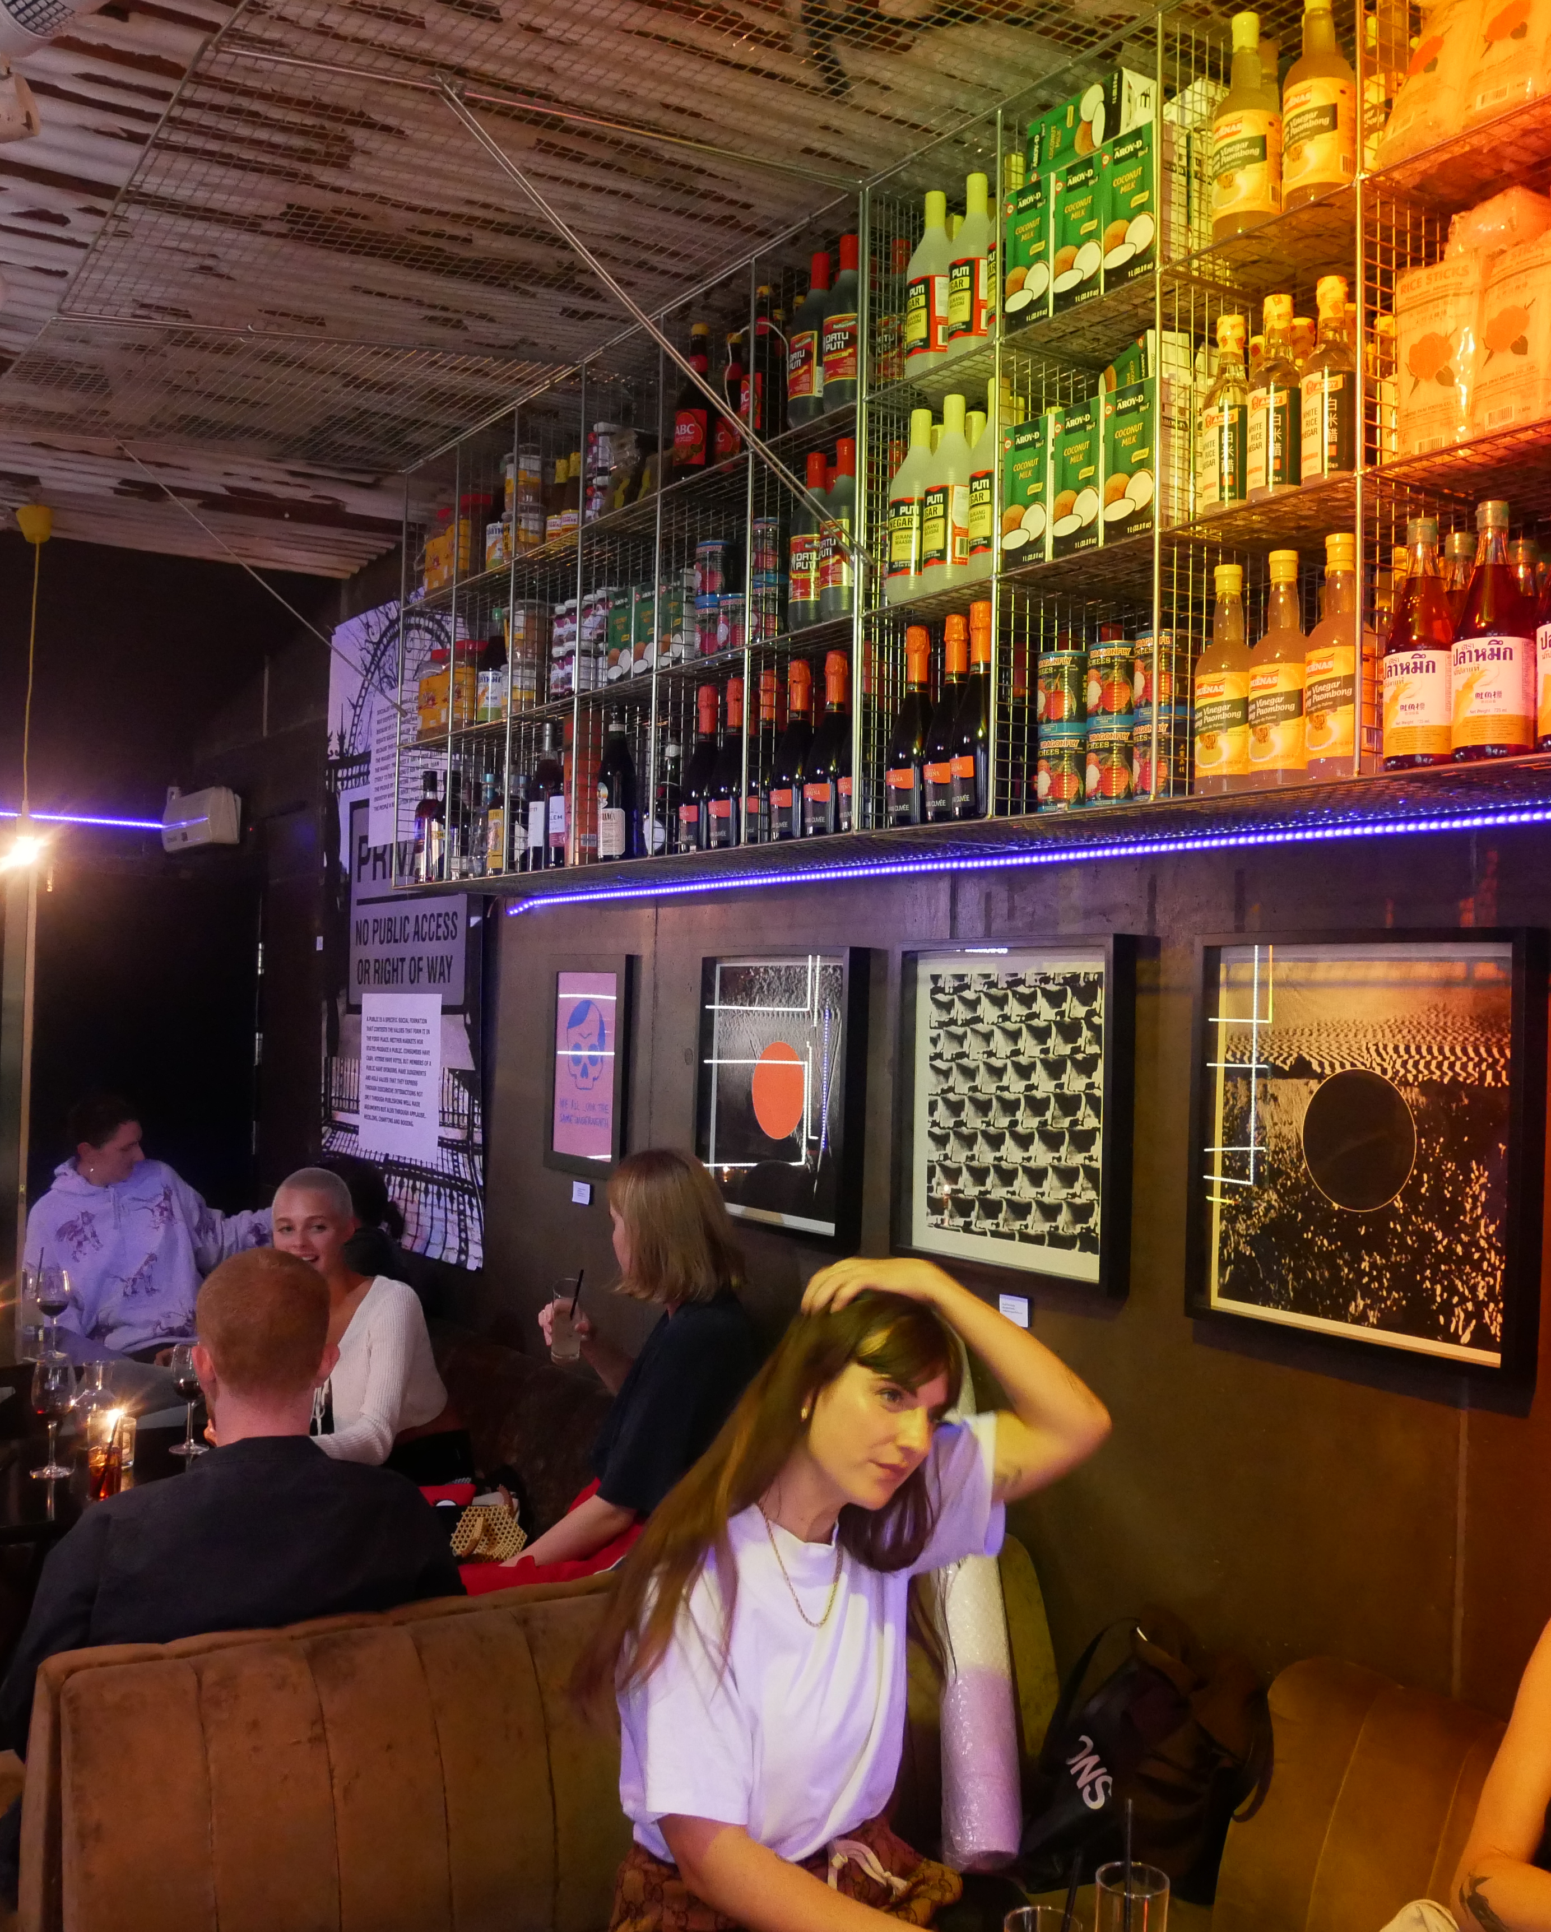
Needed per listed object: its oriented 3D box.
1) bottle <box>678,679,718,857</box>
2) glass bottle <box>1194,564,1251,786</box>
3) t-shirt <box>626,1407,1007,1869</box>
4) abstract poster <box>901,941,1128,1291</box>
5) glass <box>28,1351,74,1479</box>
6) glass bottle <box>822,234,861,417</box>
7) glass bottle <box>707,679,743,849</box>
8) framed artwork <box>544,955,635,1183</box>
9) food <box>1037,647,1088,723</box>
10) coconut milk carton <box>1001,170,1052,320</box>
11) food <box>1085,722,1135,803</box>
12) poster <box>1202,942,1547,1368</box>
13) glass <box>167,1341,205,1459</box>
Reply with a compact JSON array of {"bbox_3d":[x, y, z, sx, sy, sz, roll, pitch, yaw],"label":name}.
[{"bbox_3d":[-0.124,-0.353,3.236,0.088,0.312,0.088,2,-1,-34],"label":"bottle"},{"bbox_3d":[0.551,-0.347,2.168,0.077,0.282,0.077,1,-1,0],"label":"glass bottle"},{"bbox_3d":[0.035,0.673,1.790,0.440,0.420,0.270,2,-2,-34],"label":"t-shirt"},{"bbox_3d":[0.382,0.230,2.951,0.050,0.550,0.535,2,-2,-34],"label":"abstract poster"},{"bbox_3d":[-1.255,0.783,3.100,0.074,0.206,0.074,2,-2,-35],"label":"glass"},{"bbox_3d":[0.120,-1.022,2.877,0.085,0.306,0.085,1,-1,0],"label":"glass bottle"},{"bbox_3d":[-0.071,-0.354,3.149,0.088,0.312,0.088,1,-1,0],"label":"glass bottle"},{"bbox_3d":[-0.425,0.225,4.101,0.030,0.502,0.367,2,-2,-34],"label":"framed artwork"},{"bbox_3d":[0.406,-0.370,2.429,0.087,0.112,0.087,1,-1,0],"label":"food"},{"bbox_3d":[0.368,-0.961,2.435,0.060,0.196,0.089,2,-1,-34],"label":"coconut milk carton"},{"bbox_3d":[0.455,-0.259,2.352,0.087,0.112,0.087,1,-1,0],"label":"food"},{"bbox_3d":[0.771,0.229,2.380,0.050,0.543,0.530,2,-2,-34],"label":"poster"},{"bbox_3d":[-1.059,0.781,3.220,0.070,0.207,0.070,2,-2,-34],"label":"glass"}]

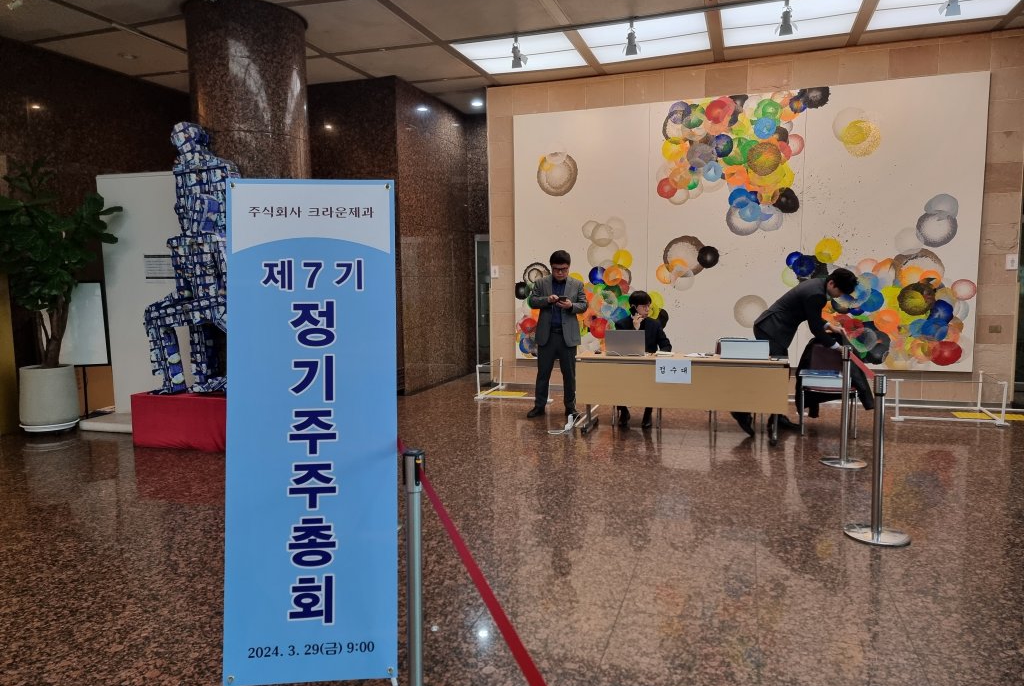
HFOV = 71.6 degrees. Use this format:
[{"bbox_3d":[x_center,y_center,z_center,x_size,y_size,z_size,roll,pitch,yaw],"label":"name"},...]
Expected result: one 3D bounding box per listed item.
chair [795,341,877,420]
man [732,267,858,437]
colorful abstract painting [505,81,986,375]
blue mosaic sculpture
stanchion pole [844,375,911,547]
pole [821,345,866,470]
[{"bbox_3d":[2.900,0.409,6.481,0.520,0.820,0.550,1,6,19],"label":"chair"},{"bbox_3d":[2.570,0.080,6.454,1.050,1.500,0.550,1,6,13],"label":"man"},{"bbox_3d":[2.553,-1.320,8.518,5.300,3.180,0.060,1,6,19],"label":"colorful abstract painting"},{"bbox_3d":[-2.801,-0.804,6.632,0.900,2.440,1.050,2,6,27],"label":"blue mosaic sculpture"},{"bbox_3d":[2.017,0.624,3.893,0.330,0.900,0.330,1,6,20],"label":"stanchion pole"},{"bbox_3d":[2.542,0.474,5.423,0.330,0.900,0.330,1,6,20],"label":"pole"}]

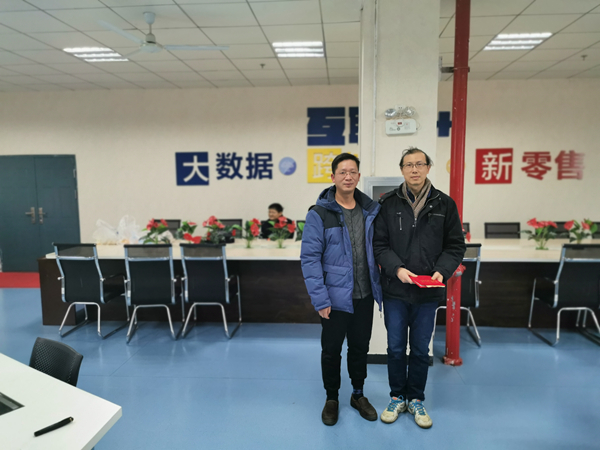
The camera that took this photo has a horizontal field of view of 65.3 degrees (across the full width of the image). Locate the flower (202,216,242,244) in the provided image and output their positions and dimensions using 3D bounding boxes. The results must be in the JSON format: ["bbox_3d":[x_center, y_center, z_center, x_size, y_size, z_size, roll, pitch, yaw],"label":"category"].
[{"bbox_3d":[-0.921,0.083,5.556,0.459,0.369,0.360,0,6,5],"label":"flower"}]

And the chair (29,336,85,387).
[{"bbox_3d":[-1.335,0.991,2.109,0.500,0.820,0.530,4,7,36],"label":"chair"}]

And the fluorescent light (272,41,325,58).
[{"bbox_3d":[-0.005,-2.031,5.375,0.600,0.070,0.580,0,6,5],"label":"fluorescent light"}]

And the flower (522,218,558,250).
[{"bbox_3d":[2.735,0.105,5.294,0.400,0.380,0.320,0,6,5],"label":"flower"}]

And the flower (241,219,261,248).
[{"bbox_3d":[-0.583,0.098,5.580,0.240,0.370,0.240,0,6,5],"label":"flower"}]

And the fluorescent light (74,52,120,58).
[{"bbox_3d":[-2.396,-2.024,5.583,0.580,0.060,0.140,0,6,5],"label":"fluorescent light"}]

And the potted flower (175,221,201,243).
[{"bbox_3d":[-1.344,0.106,5.595,0.302,0.322,0.280,0,6,5],"label":"potted flower"}]

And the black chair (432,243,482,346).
[{"bbox_3d":[1.450,0.625,4.539,0.510,0.960,0.620,0,6,2],"label":"black chair"}]

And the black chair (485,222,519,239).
[{"bbox_3d":[2.766,0.471,6.237,0.530,0.950,0.620,0,6,5],"label":"black chair"}]

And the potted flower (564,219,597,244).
[{"bbox_3d":[3.108,0.101,5.189,0.321,0.347,0.320,0,6,5],"label":"potted flower"}]

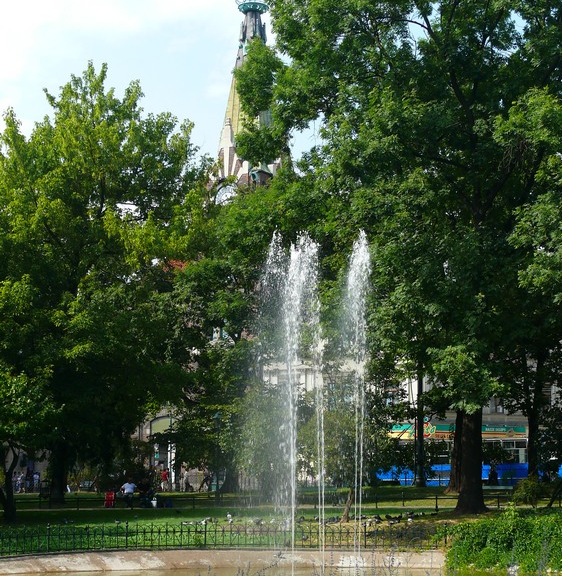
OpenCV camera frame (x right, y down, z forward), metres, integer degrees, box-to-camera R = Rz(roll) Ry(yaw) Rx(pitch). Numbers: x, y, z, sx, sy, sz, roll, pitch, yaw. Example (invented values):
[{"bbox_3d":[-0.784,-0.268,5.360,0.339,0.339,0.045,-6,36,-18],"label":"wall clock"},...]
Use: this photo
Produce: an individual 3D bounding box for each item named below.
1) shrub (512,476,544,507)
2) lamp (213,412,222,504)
[{"bbox_3d":[9.658,7.940,52.405,1.249,1.235,1.250,0,-8,0],"label":"shrub"},{"bbox_3d":[-2.674,7.171,56.552,0.420,3.927,0.420,0,-8,0],"label":"lamp"}]

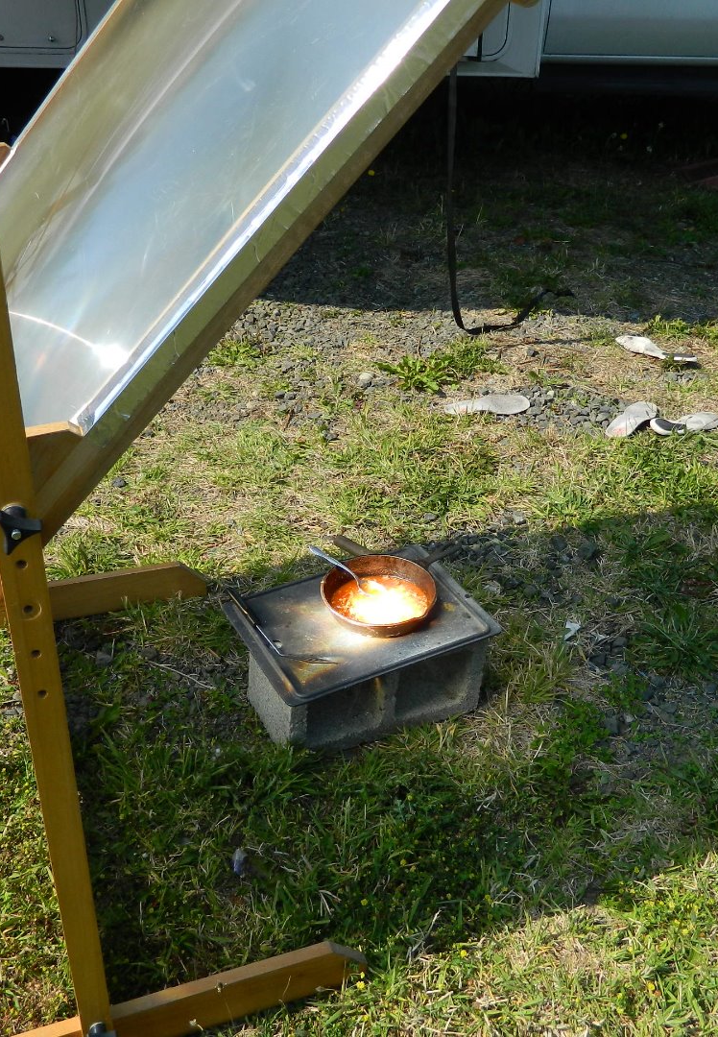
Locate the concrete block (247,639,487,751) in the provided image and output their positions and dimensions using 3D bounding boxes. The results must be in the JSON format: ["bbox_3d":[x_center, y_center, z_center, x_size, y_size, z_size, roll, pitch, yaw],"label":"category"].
[{"bbox_3d":[0.014,0.286,1.895,0.395,0.190,0.193,-14,37,-23],"label":"concrete block"}]

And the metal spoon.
[{"bbox_3d":[-0.023,0.104,1.917,0.191,0.028,0.040,34,43,19],"label":"metal spoon"}]

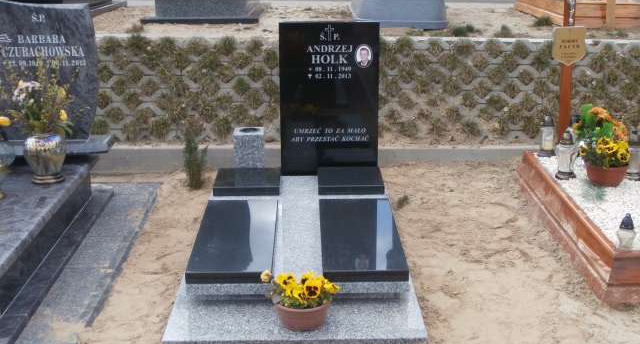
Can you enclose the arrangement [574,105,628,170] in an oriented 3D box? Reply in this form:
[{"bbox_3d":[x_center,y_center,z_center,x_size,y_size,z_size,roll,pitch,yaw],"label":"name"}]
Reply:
[{"bbox_3d":[1.511,-0.194,4.658,0.294,0.337,0.280,-1,17,-1],"label":"arrangement"}]

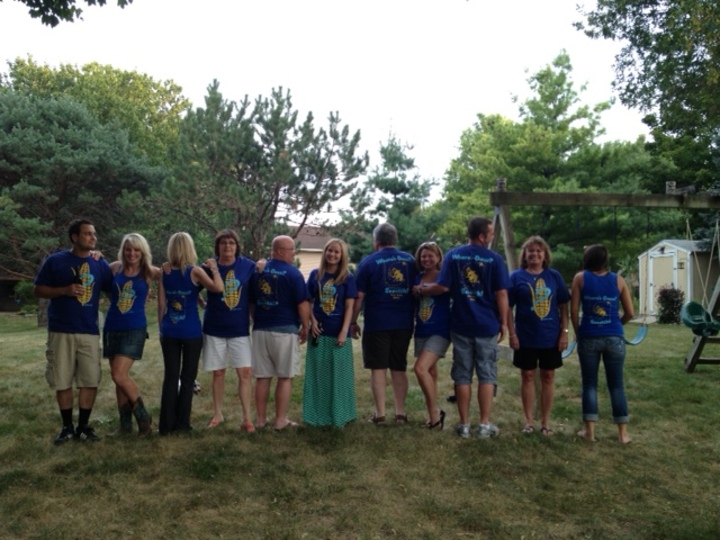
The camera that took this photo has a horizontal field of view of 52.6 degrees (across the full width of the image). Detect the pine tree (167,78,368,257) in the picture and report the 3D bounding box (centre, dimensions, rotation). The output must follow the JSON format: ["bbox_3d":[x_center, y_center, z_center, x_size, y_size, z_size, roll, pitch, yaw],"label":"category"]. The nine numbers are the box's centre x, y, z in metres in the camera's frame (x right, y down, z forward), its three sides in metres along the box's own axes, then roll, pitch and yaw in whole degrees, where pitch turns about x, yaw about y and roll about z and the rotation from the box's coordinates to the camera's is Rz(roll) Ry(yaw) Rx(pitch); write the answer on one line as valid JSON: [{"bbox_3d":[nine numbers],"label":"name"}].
[{"bbox_3d":[-2.500,-1.800,19.500,5.500,6.400,5.000,0,0,0],"label":"pine tree"}]

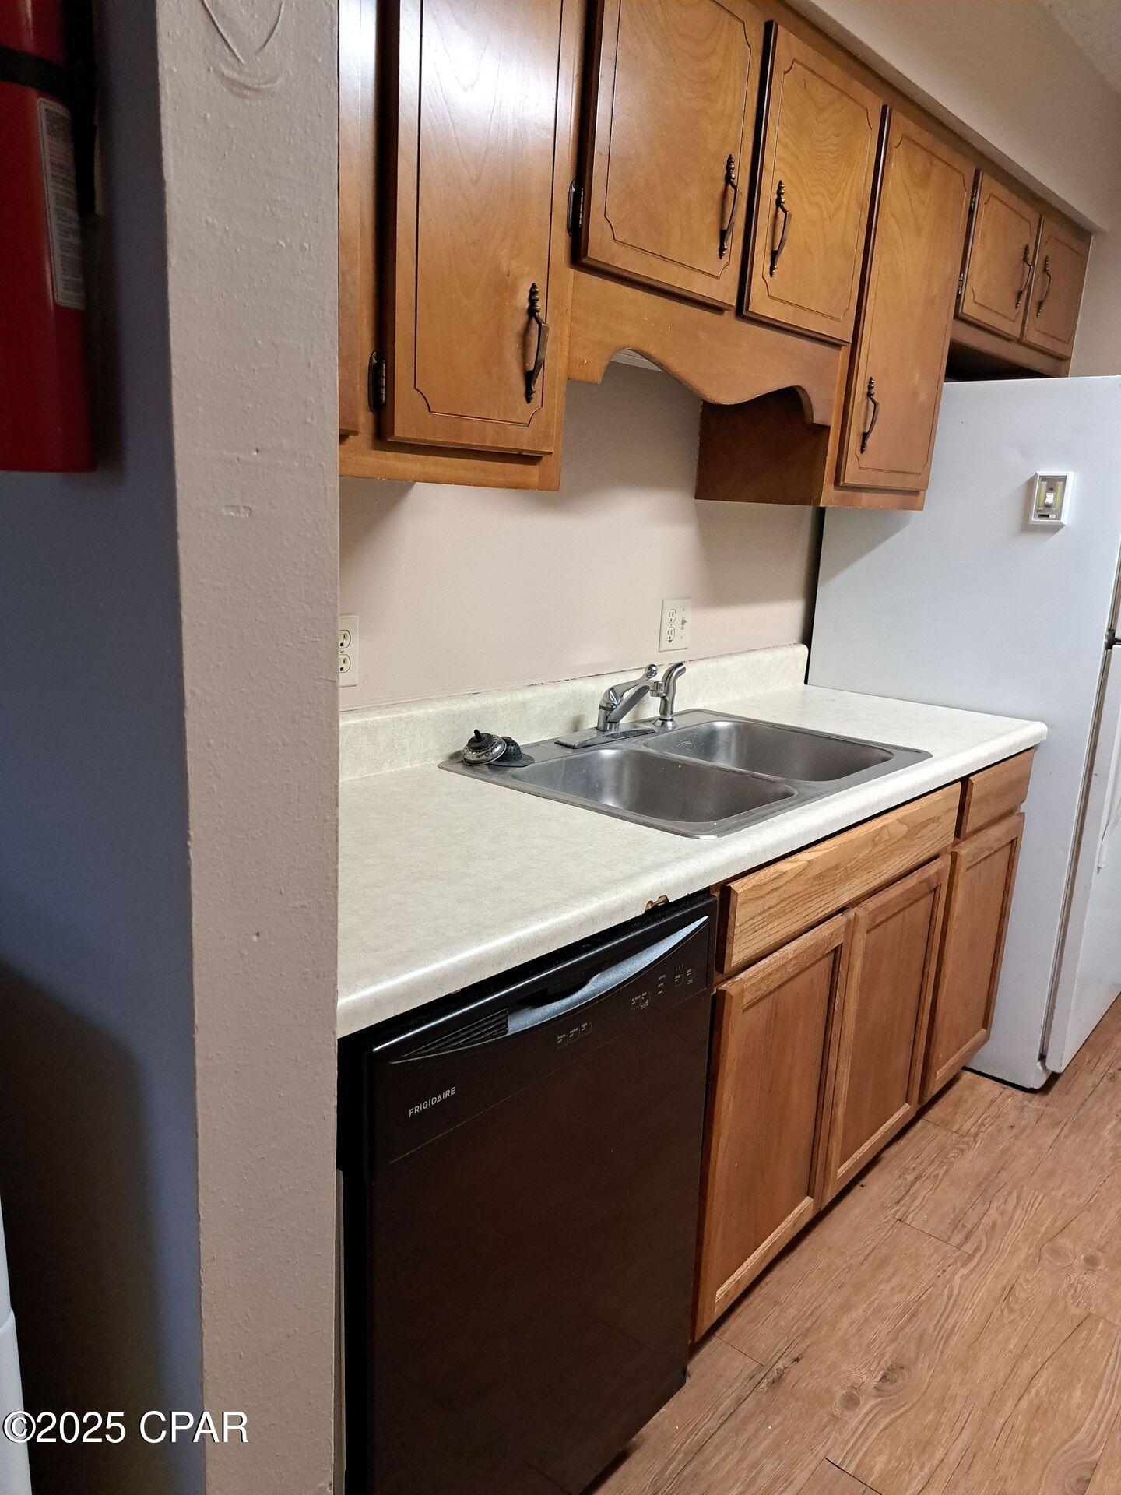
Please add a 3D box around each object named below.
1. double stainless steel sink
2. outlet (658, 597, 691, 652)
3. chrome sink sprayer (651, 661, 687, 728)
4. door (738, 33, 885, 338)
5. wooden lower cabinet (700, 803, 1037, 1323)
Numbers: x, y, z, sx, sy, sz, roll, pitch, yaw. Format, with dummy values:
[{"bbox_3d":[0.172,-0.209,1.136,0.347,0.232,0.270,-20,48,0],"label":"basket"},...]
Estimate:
[{"bbox_3d":[0.263,0.098,1.996,0.555,0.170,0.838,14,17,39],"label":"double stainless steel sink"},{"bbox_3d":[0.261,-0.279,2.355,0.007,0.115,0.115,14,17,39],"label":"outlet"},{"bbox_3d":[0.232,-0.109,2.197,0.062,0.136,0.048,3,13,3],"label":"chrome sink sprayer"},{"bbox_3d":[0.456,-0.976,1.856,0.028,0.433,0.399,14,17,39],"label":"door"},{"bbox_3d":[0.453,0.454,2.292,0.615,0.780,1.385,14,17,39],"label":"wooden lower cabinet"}]

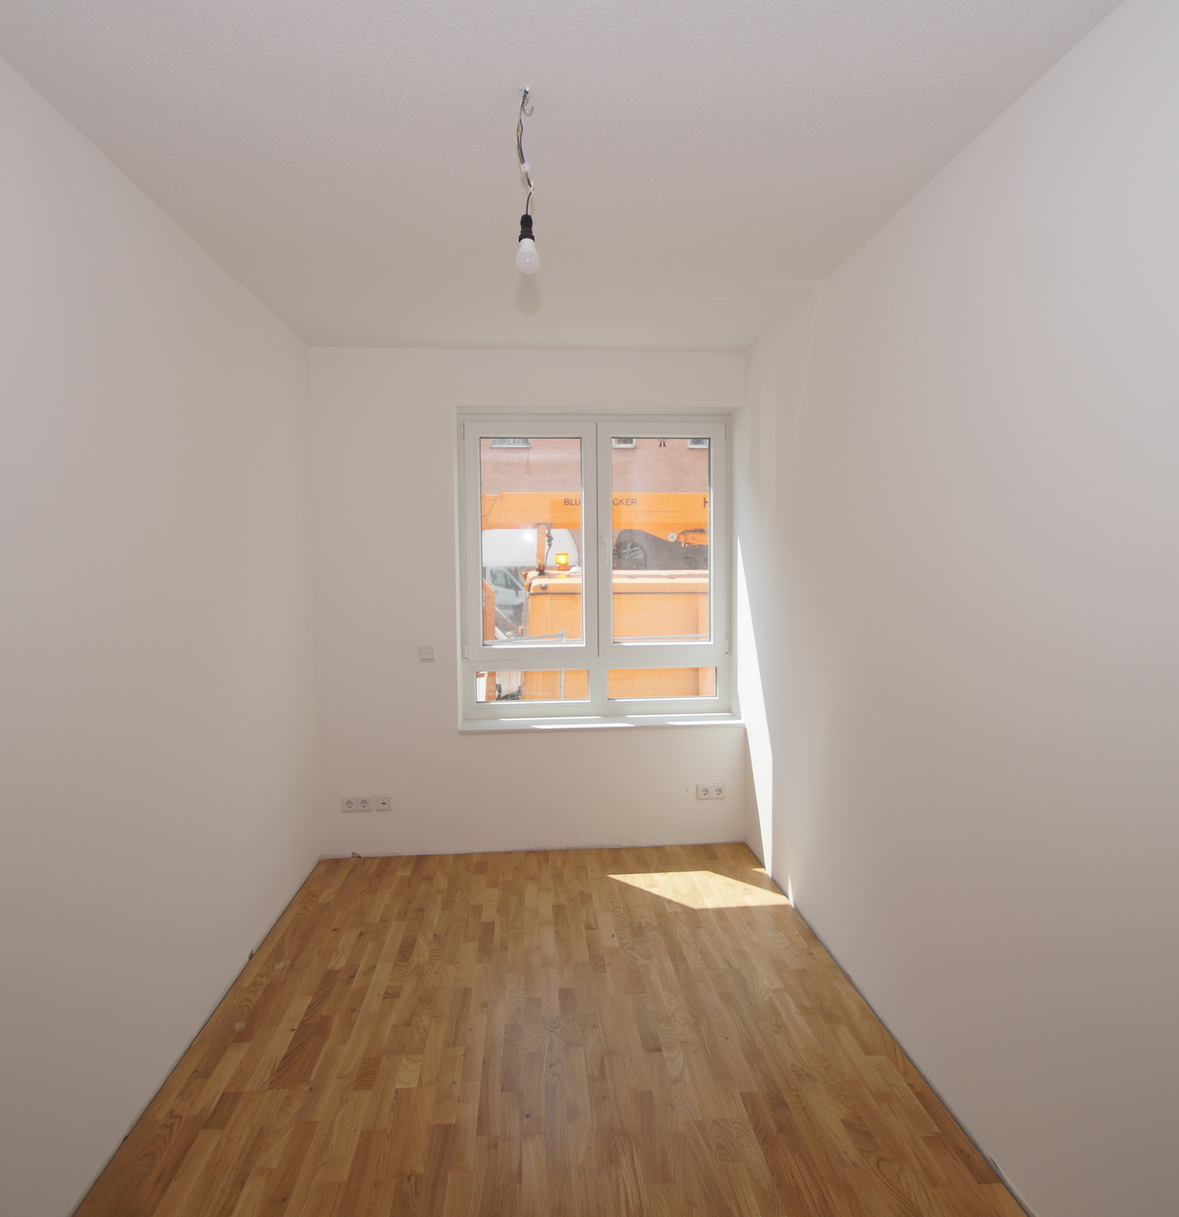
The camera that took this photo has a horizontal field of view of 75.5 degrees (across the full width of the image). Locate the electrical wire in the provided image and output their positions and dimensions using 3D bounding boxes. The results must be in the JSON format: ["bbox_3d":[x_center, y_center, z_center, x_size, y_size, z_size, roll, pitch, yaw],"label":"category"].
[{"bbox_3d":[-0.142,-1.005,1.679,0.037,0.269,0.034,-1,4,-4],"label":"electrical wire"}]

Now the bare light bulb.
[{"bbox_3d":[-0.136,-0.808,1.692,0.054,0.132,0.054,-1,4,-4],"label":"bare light bulb"}]

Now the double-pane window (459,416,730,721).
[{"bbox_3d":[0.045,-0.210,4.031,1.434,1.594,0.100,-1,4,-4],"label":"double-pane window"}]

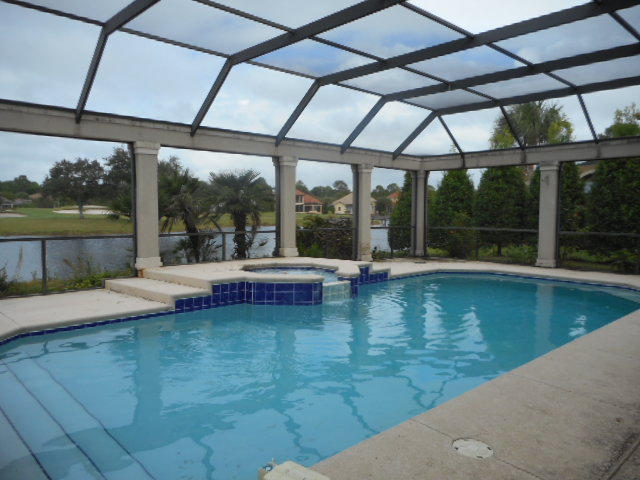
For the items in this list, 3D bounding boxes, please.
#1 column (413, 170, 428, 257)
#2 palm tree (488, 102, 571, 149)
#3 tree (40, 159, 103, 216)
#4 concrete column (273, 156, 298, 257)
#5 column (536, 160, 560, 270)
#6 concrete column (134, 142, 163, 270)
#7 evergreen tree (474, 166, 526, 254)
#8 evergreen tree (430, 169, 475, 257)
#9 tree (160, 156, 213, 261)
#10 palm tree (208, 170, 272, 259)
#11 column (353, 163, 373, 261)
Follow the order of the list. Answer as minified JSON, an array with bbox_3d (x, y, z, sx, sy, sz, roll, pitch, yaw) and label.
[{"bbox_3d":[3.163,-0.832,14.658,0.430,2.640,0.430,-3,5,-42],"label":"column"},{"bbox_3d":[9.388,-3.055,20.385,3.600,6.520,3.600,2,4,24],"label":"palm tree"},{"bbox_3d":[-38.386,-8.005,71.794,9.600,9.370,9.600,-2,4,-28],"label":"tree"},{"bbox_3d":[-0.815,-0.776,11.091,0.430,2.300,0.430,-3,5,-42],"label":"concrete column"},{"bbox_3d":[5.815,-0.623,11.703,0.430,2.610,0.430,-3,5,-42],"label":"column"},{"bbox_3d":[-3.336,-0.645,8.838,0.430,2.310,0.430,-3,5,-42],"label":"concrete column"},{"bbox_3d":[6.015,-1.113,15.391,1.900,3.270,1.900,2,4,21],"label":"evergreen tree"},{"bbox_3d":[4.873,-1.136,16.495,1.700,3.260,1.700,1,4,16],"label":"evergreen tree"},{"bbox_3d":[-3.461,-0.419,11.824,1.600,3.070,1.600,-1,4,-16],"label":"tree"},{"bbox_3d":[-2.251,-0.427,12.626,1.750,2.990,1.750,0,4,-10],"label":"palm tree"},{"bbox_3d":[1.173,-0.724,12.879,0.430,2.600,0.430,-3,5,-42],"label":"column"}]

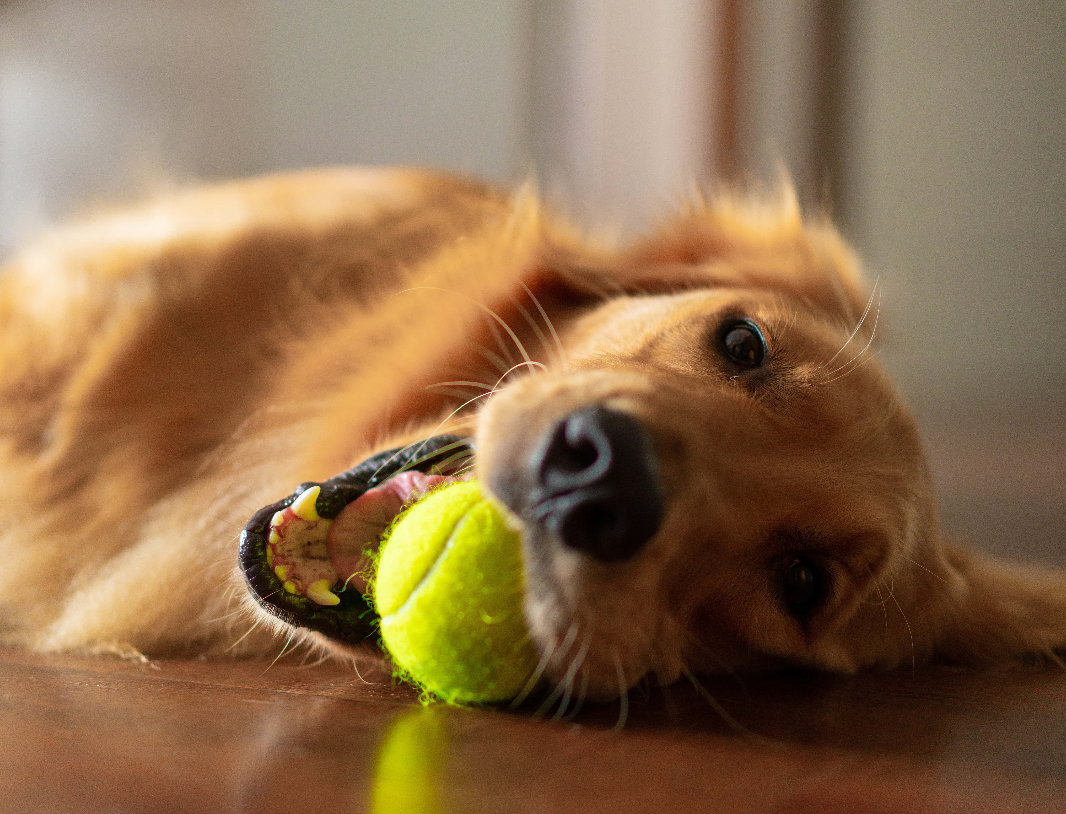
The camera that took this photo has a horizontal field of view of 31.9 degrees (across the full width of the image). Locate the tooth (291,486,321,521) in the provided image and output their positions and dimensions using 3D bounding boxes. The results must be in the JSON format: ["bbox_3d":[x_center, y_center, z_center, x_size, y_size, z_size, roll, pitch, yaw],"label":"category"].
[{"bbox_3d":[-0.069,0.029,0.562,0.008,0.012,0.008,10,40,-25],"label":"tooth"}]

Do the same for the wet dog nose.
[{"bbox_3d":[0.017,0.021,0.505,0.030,0.042,0.026,-17,-5,23],"label":"wet dog nose"}]

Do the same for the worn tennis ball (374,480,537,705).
[{"bbox_3d":[-0.014,0.056,0.562,0.067,0.067,0.067,1,2,0],"label":"worn tennis ball"}]

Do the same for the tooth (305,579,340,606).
[{"bbox_3d":[-0.064,0.056,0.562,0.008,0.008,0.011,-19,34,-32],"label":"tooth"}]

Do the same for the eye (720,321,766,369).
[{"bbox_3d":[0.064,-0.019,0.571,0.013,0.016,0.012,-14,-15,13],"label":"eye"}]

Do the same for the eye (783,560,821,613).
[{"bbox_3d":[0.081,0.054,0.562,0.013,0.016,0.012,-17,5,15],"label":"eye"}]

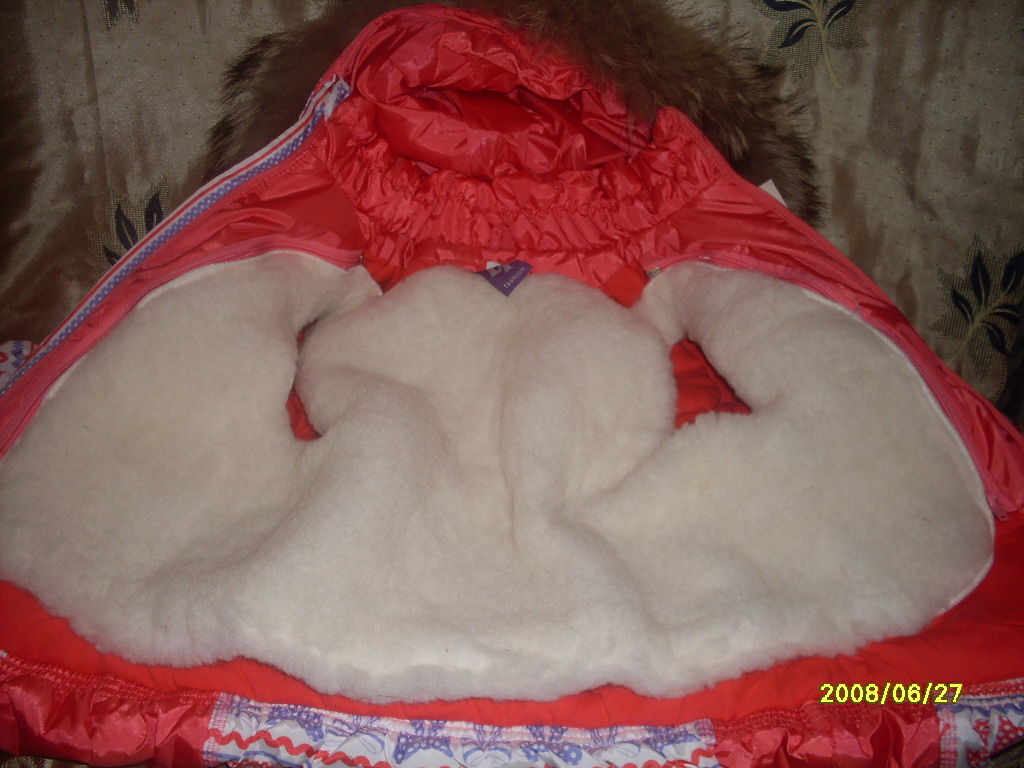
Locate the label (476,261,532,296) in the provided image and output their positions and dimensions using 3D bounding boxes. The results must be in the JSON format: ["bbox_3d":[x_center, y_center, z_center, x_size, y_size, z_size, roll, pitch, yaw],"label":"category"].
[{"bbox_3d":[-0.006,-0.087,0.870,0.035,0.008,0.034,34,71,12],"label":"label"}]

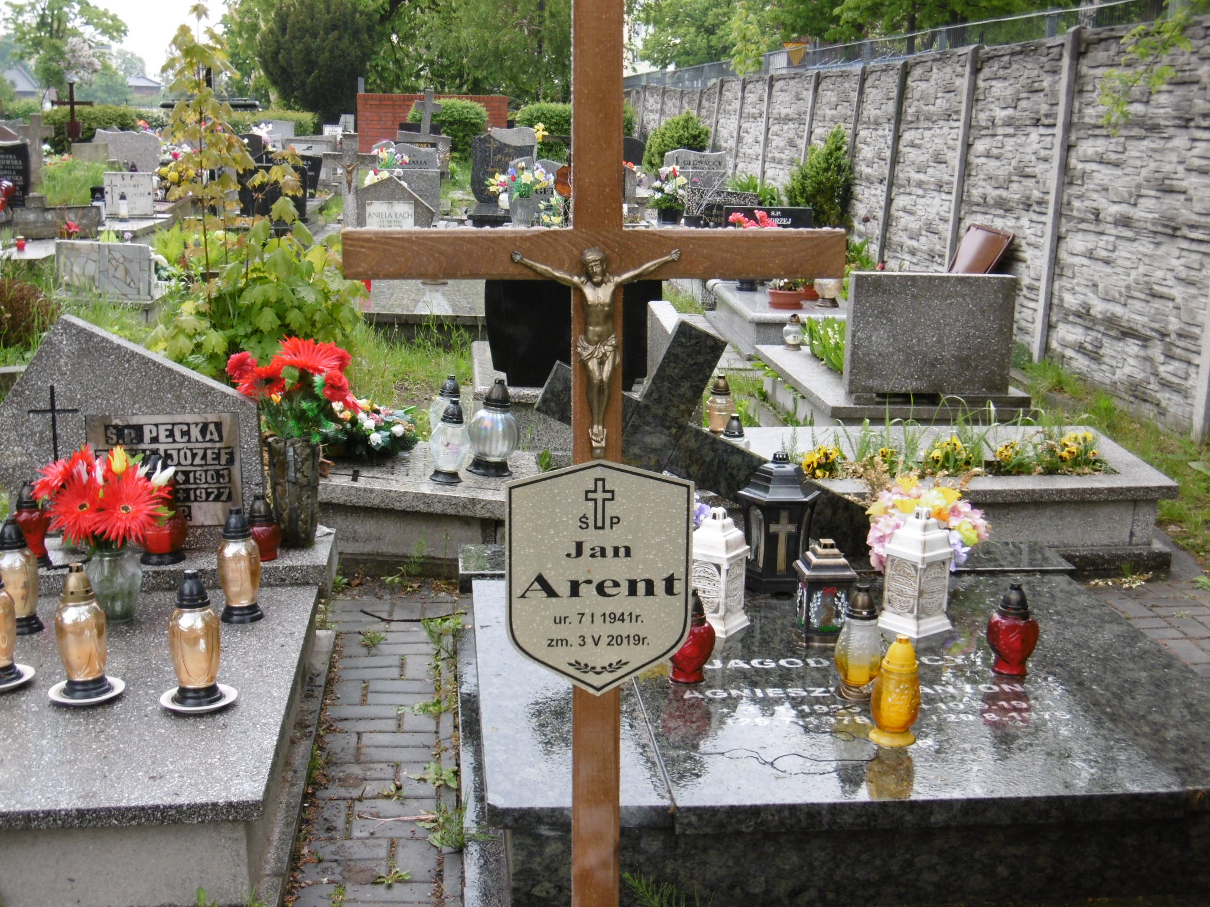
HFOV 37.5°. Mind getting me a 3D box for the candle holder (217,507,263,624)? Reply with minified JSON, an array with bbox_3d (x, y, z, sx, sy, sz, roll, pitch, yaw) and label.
[{"bbox_3d":[-0.921,0.277,4.497,0.112,0.284,0.112,1,11,0],"label":"candle holder"}]

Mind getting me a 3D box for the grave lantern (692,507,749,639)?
[{"bbox_3d":[0.311,0.324,5.063,0.155,0.350,0.155,7,13,30],"label":"grave lantern"}]

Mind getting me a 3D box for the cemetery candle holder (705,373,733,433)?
[{"bbox_3d":[0.465,-0.200,7.180,0.115,0.233,0.115,1,11,0],"label":"cemetery candle holder"}]

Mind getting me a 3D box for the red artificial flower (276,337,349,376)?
[{"bbox_3d":[-0.817,-0.272,4.978,0.196,0.103,0.167,-1,11,-6],"label":"red artificial flower"}]

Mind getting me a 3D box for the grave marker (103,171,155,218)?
[{"bbox_3d":[-4.615,-2.519,17.319,0.470,0.404,0.120,0,11,-5],"label":"grave marker"}]

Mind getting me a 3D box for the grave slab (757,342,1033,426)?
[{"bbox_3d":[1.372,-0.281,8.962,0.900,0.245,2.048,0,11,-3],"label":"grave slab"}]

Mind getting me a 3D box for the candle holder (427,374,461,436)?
[{"bbox_3d":[-0.596,-0.152,6.710,0.150,0.291,0.150,3,12,-6],"label":"candle holder"}]

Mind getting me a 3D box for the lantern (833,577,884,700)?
[{"bbox_3d":[0.645,0.467,4.505,0.127,0.295,0.127,4,12,8],"label":"lantern"}]

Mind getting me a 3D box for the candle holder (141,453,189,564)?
[{"bbox_3d":[-1.279,0.153,5.116,0.139,0.316,0.139,-2,12,-5],"label":"candle holder"}]

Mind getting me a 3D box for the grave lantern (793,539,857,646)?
[{"bbox_3d":[0.619,0.376,5.018,0.153,0.271,0.153,-1,12,-8],"label":"grave lantern"}]

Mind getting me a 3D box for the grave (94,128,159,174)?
[{"bbox_3d":[-5.495,-3.420,20.566,0.761,0.620,0.100,-1,12,-5],"label":"grave"}]

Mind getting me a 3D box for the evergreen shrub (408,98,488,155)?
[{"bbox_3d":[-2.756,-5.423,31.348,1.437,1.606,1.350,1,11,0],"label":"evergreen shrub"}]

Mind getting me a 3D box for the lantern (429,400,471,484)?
[{"bbox_3d":[-0.527,-0.044,6.067,0.136,0.279,0.136,0,11,-5],"label":"lantern"}]

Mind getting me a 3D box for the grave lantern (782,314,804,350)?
[{"bbox_3d":[1.000,-0.652,9.467,0.116,0.177,0.116,0,12,-5],"label":"grave lantern"}]

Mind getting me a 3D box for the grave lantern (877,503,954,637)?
[{"bbox_3d":[0.786,0.285,4.467,0.132,0.313,0.132,-9,15,-41],"label":"grave lantern"}]

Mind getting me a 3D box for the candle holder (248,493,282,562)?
[{"bbox_3d":[-0.981,0.209,5.149,0.099,0.192,0.099,-2,12,-5],"label":"candle holder"}]

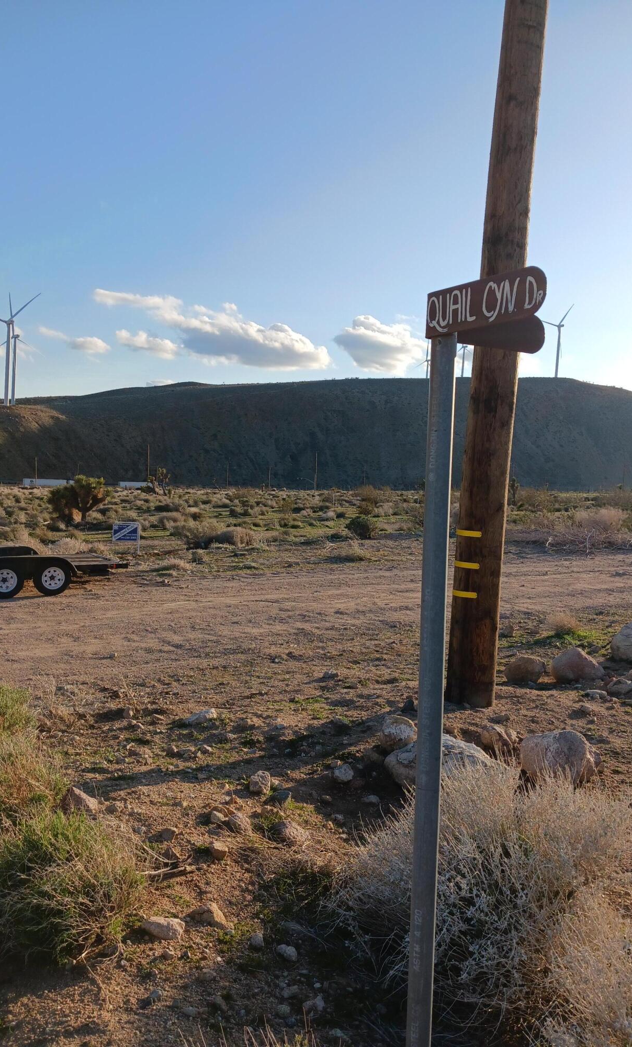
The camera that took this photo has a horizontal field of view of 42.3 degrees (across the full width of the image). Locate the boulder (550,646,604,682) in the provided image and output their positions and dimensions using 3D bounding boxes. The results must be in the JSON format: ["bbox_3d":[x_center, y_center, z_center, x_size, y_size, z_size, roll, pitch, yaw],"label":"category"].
[{"bbox_3d":[2.072,1.123,6.464,0.412,0.256,0.330,3,3,0],"label":"boulder"}]

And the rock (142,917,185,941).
[{"bbox_3d":[-0.500,1.331,2.683,0.140,0.063,0.091,3,3,0],"label":"rock"}]

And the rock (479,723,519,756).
[{"bbox_3d":[1.032,1.221,4.600,0.221,0.180,0.177,3,3,0],"label":"rock"}]

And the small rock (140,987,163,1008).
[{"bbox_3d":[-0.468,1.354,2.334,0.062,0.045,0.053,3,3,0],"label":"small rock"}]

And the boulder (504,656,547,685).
[{"bbox_3d":[1.574,1.106,6.150,0.315,0.210,0.260,4,3,15],"label":"boulder"}]

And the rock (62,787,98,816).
[{"bbox_3d":[-1.064,1.250,3.677,0.170,0.117,0.127,3,3,0],"label":"rock"}]

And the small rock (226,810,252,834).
[{"bbox_3d":[-0.331,1.282,3.501,0.110,0.094,0.093,3,3,0],"label":"small rock"}]

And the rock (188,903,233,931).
[{"bbox_3d":[-0.356,1.326,2.752,0.149,0.078,0.104,3,3,0],"label":"rock"}]

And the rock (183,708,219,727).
[{"bbox_3d":[-0.697,1.175,4.950,0.200,0.090,0.130,3,3,-7],"label":"rock"}]

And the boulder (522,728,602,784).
[{"bbox_3d":[1.270,1.216,4.247,0.417,0.254,0.313,3,3,0],"label":"boulder"}]

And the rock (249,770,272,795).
[{"bbox_3d":[-0.260,1.213,3.820,0.110,0.110,0.100,3,3,-3],"label":"rock"}]

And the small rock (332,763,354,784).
[{"bbox_3d":[0.132,1.220,3.980,0.107,0.090,0.090,4,3,3],"label":"small rock"}]

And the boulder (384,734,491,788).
[{"bbox_3d":[0.615,1.183,4.050,0.550,0.270,0.400,4,3,10],"label":"boulder"}]

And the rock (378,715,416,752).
[{"bbox_3d":[0.444,1.145,4.450,0.205,0.190,0.180,4,3,7],"label":"rock"}]

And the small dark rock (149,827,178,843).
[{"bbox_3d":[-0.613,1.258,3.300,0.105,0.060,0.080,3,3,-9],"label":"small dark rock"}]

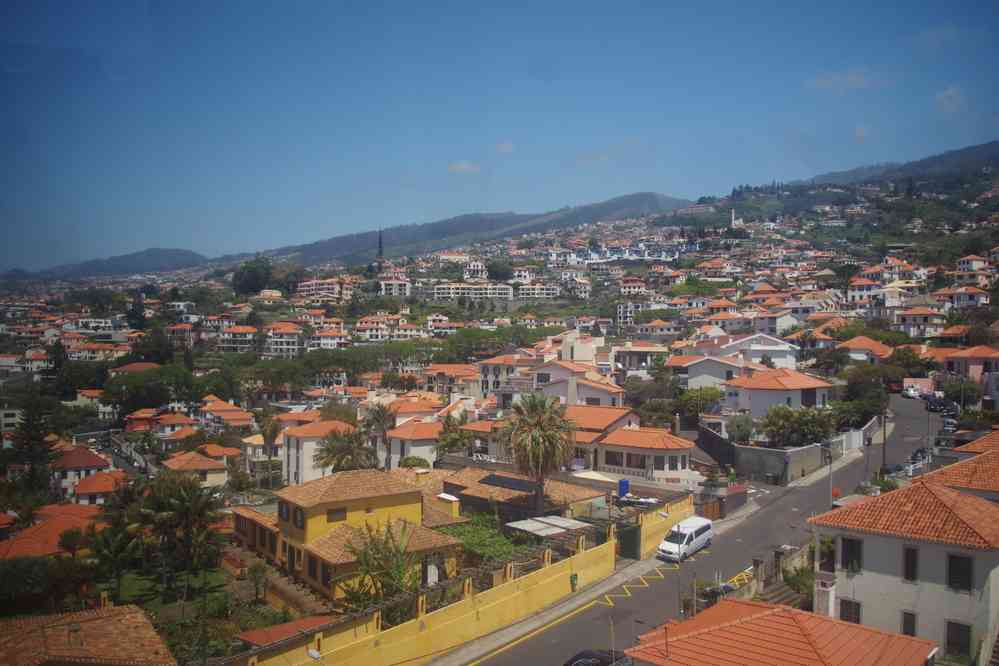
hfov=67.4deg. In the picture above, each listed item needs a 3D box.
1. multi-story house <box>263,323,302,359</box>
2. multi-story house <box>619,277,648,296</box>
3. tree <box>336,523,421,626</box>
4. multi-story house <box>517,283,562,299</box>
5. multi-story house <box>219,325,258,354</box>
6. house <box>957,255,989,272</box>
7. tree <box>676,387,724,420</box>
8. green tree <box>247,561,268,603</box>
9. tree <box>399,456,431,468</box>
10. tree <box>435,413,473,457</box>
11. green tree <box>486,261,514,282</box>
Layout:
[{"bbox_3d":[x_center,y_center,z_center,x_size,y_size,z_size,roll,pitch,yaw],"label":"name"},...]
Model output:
[{"bbox_3d":[-93.265,3.331,322.000,14.200,14.600,12.000,0,4,4],"label":"multi-story house"},{"bbox_3d":[82.581,-28.550,460.000,15.000,12.000,12.000,1,0,25],"label":"multi-story house"},{"bbox_3d":[-8.156,16.278,50.500,5.600,7.000,5.200,1,0,0],"label":"tree"},{"bbox_3d":[25.200,-26.775,472.000,27.500,9.800,11.000,0,4,0],"label":"multi-story house"},{"bbox_3d":[-112.176,2.901,322.000,13.800,12.300,12.000,0,4,4],"label":"multi-story house"},{"bbox_3d":[195.720,-28.550,310.000,9.000,8.000,9.000,-1,3,-41],"label":"house"},{"bbox_3d":[24.150,8.470,90.000,5.600,4.100,5.000,1,2,15],"label":"tree"},{"bbox_3d":[-17.087,17.549,52.900,1.600,3.039,1.600,-1,4,-18],"label":"green tree"},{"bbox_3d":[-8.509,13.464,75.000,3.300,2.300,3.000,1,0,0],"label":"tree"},{"bbox_3d":[-4.962,11.170,80.809,4.100,5.244,4.100,0,4,-4],"label":"tree"},{"bbox_3d":[0.673,-40.893,504.423,18.500,15.771,18.500,0,4,0],"label":"green tree"}]

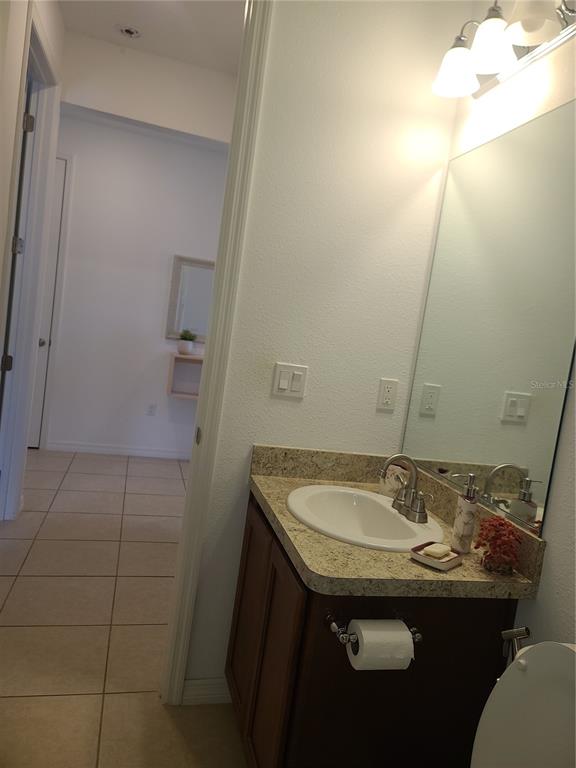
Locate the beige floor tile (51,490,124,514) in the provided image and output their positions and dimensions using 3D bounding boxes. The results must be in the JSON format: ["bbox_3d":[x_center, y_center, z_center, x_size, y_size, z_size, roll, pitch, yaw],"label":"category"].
[{"bbox_3d":[-1.384,0.830,3.872,0.459,0.010,0.455,6,5,-15],"label":"beige floor tile"}]

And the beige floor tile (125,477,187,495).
[{"bbox_3d":[-1.049,0.821,4.428,0.463,0.010,0.455,6,6,-15],"label":"beige floor tile"}]

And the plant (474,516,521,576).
[{"bbox_3d":[0.515,0.395,1.375,0.108,0.125,0.108,6,6,-15],"label":"plant"}]

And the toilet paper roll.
[{"bbox_3d":[0.190,0.540,1.151,0.109,0.093,0.093,6,6,-15],"label":"toilet paper roll"}]

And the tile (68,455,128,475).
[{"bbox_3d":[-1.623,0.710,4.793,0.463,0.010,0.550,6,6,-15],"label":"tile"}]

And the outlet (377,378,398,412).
[{"bbox_3d":[0.363,0.040,2.019,0.072,0.116,0.010,6,5,-15],"label":"outlet"}]

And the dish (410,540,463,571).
[{"bbox_3d":[0.367,0.422,1.363,0.089,0.022,0.110,12,7,41],"label":"dish"}]

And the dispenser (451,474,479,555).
[{"bbox_3d":[0.467,0.340,1.464,0.092,0.203,0.064,5,6,-25],"label":"dispenser"}]

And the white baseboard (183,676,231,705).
[{"bbox_3d":[-0.273,1.104,2.002,0.208,0.098,0.014,6,6,-15],"label":"white baseboard"}]

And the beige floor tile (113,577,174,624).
[{"bbox_3d":[-0.598,1.044,2.679,0.459,0.010,0.455,6,5,-15],"label":"beige floor tile"}]

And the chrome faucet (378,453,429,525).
[{"bbox_3d":[0.338,0.301,1.662,0.152,0.184,0.225,6,6,-15],"label":"chrome faucet"}]

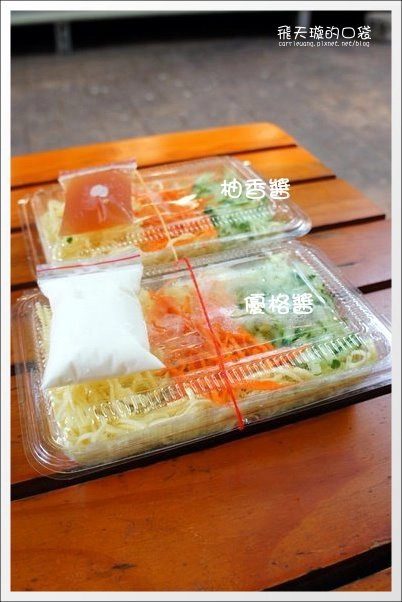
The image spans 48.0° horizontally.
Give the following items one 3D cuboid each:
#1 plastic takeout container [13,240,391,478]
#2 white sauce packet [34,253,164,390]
[{"bbox_3d":[0.003,0.020,0.270,0.210,0.043,0.137,-12,42,-13],"label":"plastic takeout container"},{"bbox_3d":[-0.057,0.002,0.246,0.065,0.018,0.093,-12,42,-13],"label":"white sauce packet"}]

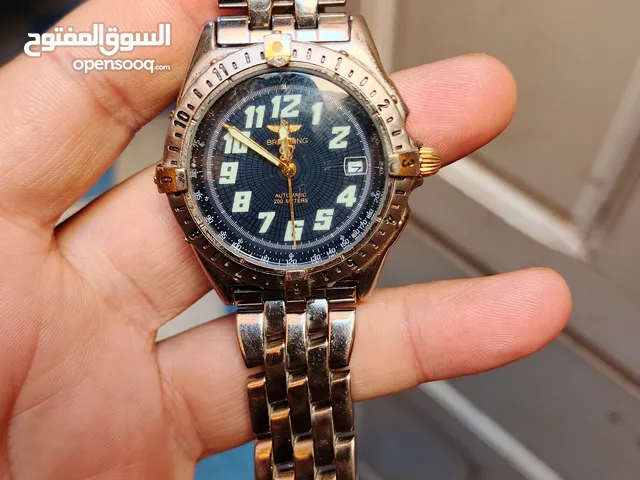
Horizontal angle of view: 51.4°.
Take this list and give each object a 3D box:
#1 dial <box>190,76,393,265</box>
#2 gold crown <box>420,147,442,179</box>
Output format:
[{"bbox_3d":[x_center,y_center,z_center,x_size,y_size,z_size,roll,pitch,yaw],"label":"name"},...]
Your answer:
[{"bbox_3d":[-0.005,-0.011,0.107,0.032,0.032,0.003,-4,12,2],"label":"dial"},{"bbox_3d":[0.018,-0.012,0.107,0.004,0.005,0.005,-4,12,2],"label":"gold crown"}]

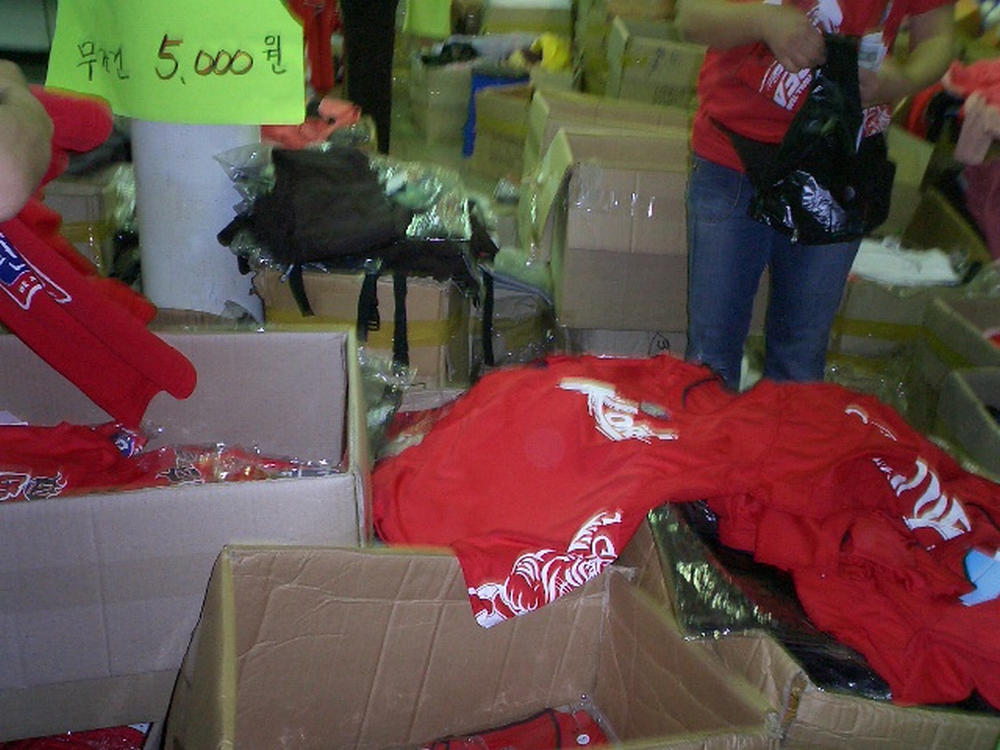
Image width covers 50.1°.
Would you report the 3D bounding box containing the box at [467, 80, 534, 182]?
[{"bbox_3d":[0.187,-0.915,4.087,0.450,0.310,0.420,10,23,17],"label":"box"}]

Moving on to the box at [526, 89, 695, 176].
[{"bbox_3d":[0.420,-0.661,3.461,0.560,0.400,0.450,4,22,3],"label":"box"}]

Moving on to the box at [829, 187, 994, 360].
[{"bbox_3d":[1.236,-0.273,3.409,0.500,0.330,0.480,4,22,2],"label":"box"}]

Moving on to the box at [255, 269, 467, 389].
[{"bbox_3d":[-0.306,-0.167,2.547,0.430,0.240,0.360,5,23,5],"label":"box"}]

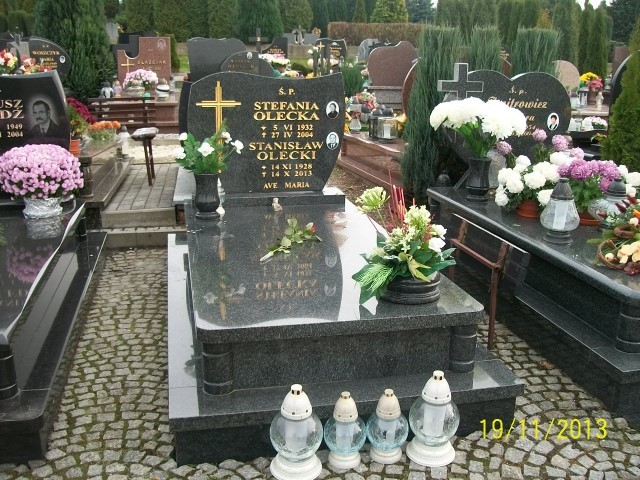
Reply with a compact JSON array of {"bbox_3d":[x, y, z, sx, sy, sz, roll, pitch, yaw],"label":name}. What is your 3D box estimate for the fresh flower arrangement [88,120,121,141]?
[{"bbox_3d":[-2.137,-1.076,6.600,0.300,0.190,0.260,-2,15,-12],"label":"fresh flower arrangement"}]

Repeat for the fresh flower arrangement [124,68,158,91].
[{"bbox_3d":[-2.695,-2.393,10.050,0.500,0.380,0.460,-2,15,-12],"label":"fresh flower arrangement"}]

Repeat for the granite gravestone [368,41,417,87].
[{"bbox_3d":[1.358,-3.262,12.300,0.920,0.850,0.110,-2,15,-10],"label":"granite gravestone"}]

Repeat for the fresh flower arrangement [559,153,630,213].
[{"bbox_3d":[1.597,-0.303,3.871,0.380,0.380,0.370,-2,15,-12],"label":"fresh flower arrangement"}]

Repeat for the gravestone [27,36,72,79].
[{"bbox_3d":[-4.178,-2.747,10.300,0.660,0.820,0.120,-2,15,-12],"label":"gravestone"}]

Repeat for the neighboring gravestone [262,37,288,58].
[{"bbox_3d":[-1.070,-4.495,16.000,0.630,0.760,0.120,-2,15,-12],"label":"neighboring gravestone"}]

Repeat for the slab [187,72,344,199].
[{"bbox_3d":[-0.327,-0.669,4.175,0.961,0.733,0.089,-2,15,-12],"label":"slab"}]

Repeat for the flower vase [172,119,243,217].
[{"bbox_3d":[-0.636,-0.405,3.778,0.381,0.546,0.330,-2,15,-12],"label":"flower vase"}]

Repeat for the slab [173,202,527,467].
[{"bbox_3d":[-0.120,0.223,3.394,1.270,0.448,2.369,-2,15,-12],"label":"slab"}]

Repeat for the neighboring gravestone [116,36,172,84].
[{"bbox_3d":[-2.769,-2.784,10.500,0.850,0.830,0.120,-2,15,-12],"label":"neighboring gravestone"}]

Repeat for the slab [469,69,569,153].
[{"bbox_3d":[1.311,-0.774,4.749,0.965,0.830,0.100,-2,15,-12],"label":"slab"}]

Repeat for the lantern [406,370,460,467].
[{"bbox_3d":[0.394,0.600,2.290,0.174,0.312,0.174,-2,15,-12],"label":"lantern"}]

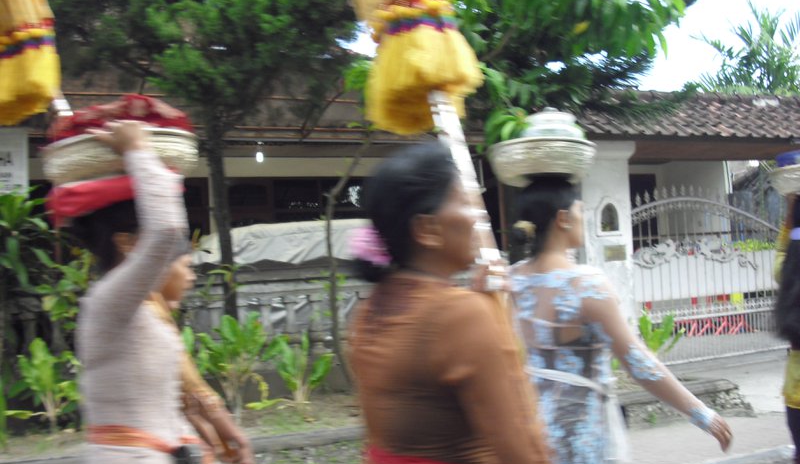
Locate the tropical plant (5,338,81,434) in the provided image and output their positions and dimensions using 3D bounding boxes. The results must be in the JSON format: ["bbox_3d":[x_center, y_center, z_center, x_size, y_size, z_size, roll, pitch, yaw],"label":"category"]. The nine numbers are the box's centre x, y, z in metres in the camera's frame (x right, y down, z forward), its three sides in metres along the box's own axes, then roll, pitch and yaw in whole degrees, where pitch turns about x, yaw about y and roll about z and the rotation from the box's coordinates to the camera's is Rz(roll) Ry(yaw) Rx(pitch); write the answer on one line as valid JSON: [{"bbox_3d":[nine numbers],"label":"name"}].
[{"bbox_3d":[-2.111,0.915,5.200,0.460,0.560,0.450,-2,-2,-23],"label":"tropical plant"}]

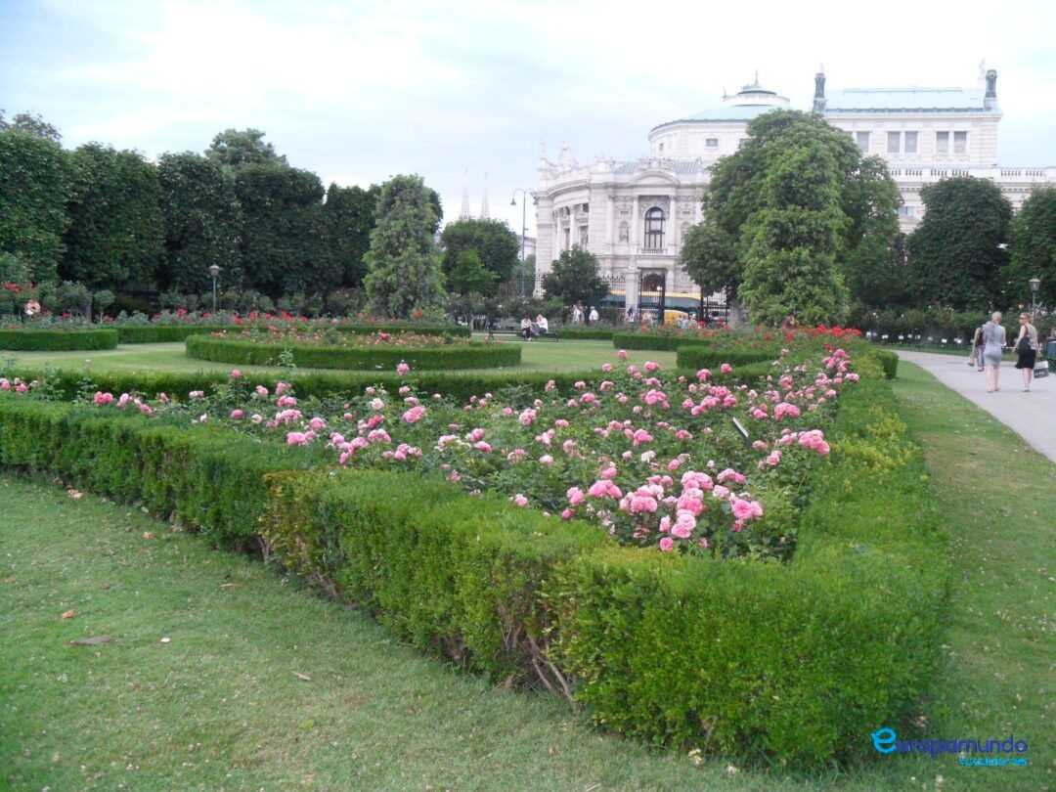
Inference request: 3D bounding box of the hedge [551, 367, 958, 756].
[{"bbox_3d":[3.000,0.432,10.835,1.370,0.600,14.850,3,5,17],"label":"hedge"}]

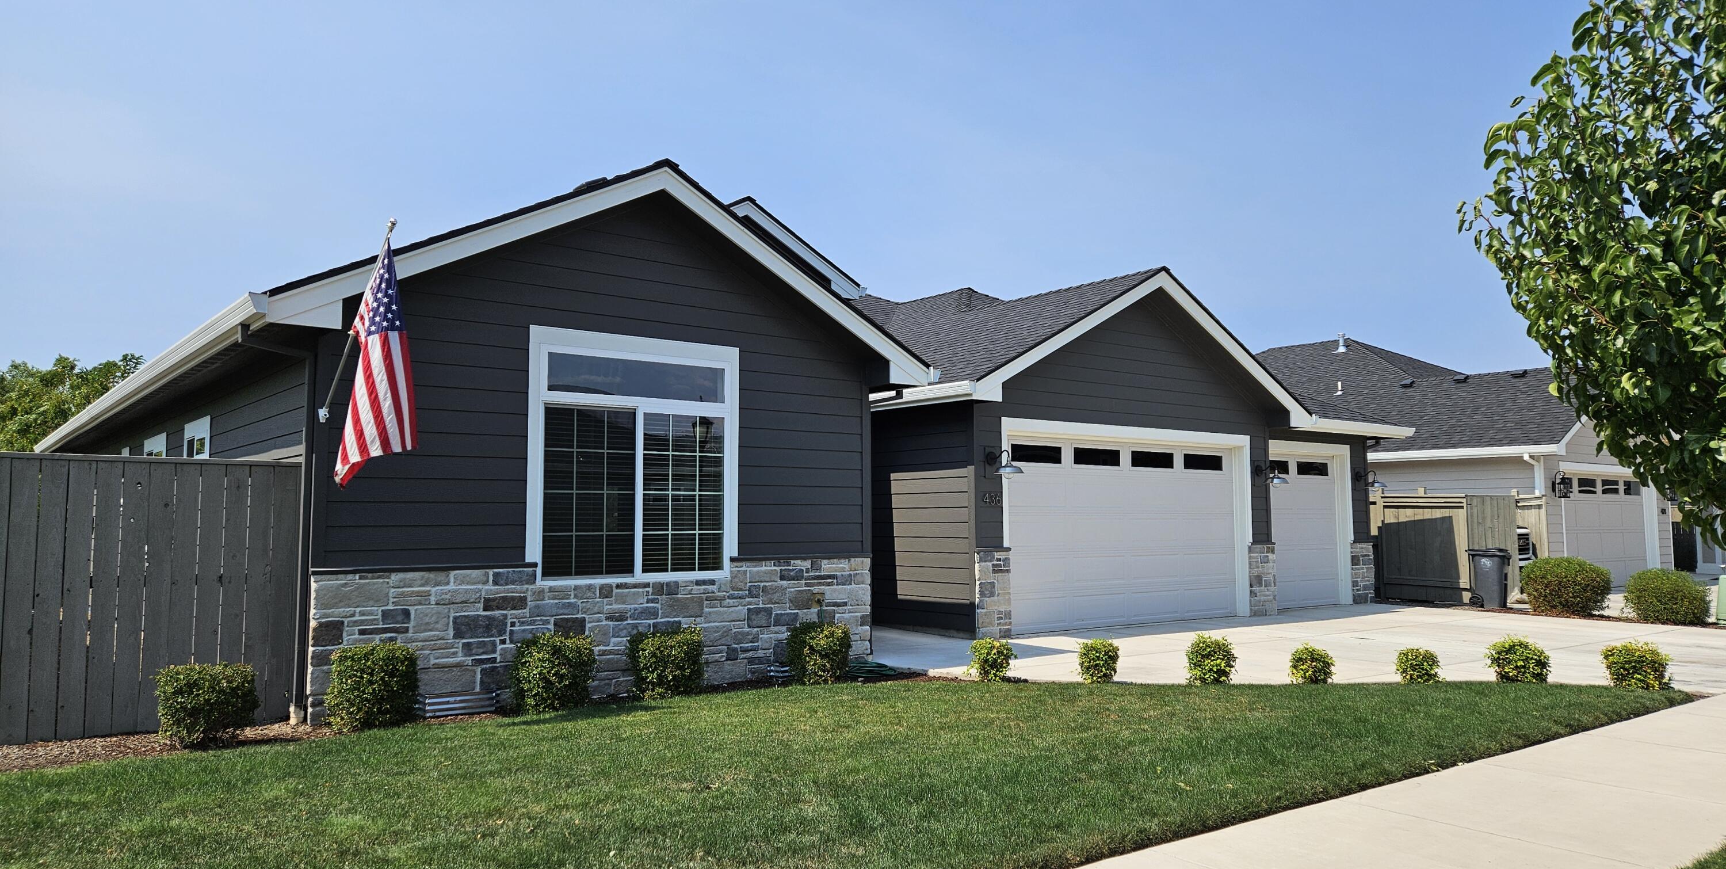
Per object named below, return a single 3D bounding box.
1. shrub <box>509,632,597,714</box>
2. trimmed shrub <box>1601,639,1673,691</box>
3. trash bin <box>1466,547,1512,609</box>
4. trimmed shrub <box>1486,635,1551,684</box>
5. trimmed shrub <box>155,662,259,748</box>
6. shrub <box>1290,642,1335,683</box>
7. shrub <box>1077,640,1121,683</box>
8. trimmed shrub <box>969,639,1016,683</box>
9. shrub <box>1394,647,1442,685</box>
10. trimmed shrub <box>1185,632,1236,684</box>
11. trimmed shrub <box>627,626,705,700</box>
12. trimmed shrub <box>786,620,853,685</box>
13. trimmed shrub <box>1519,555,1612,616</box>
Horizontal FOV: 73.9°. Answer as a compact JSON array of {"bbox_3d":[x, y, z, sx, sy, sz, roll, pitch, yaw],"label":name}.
[{"bbox_3d":[-2.346,1.799,8.678,0.561,0.579,0.561,3,-5,-39],"label":"shrub"},{"bbox_3d":[6.591,1.953,9.792,0.580,0.440,0.550,3,-6,-39],"label":"trimmed shrub"},{"bbox_3d":[10.240,2.348,18.750,0.520,1.000,0.600,4,-6,-44],"label":"trash bin"},{"bbox_3d":[5.747,1.969,10.077,0.540,0.440,0.520,3,-6,-39],"label":"trimmed shrub"},{"bbox_3d":[-4.242,1.741,7.420,0.558,0.504,0.558,3,-5,-39],"label":"trimmed shrub"},{"bbox_3d":[3.993,2.053,10.214,0.344,0.381,0.344,3,-5,-39],"label":"shrub"},{"bbox_3d":[2.090,2.023,10.186,0.335,0.405,0.335,0,-4,0],"label":"shrub"},{"bbox_3d":[1.140,1.988,10.180,0.410,0.400,0.400,0,-4,0],"label":"trimmed shrub"},{"bbox_3d":[4.857,2.004,10.030,0.410,0.350,0.400,3,-6,-39],"label":"shrub"},{"bbox_3d":[3.086,1.997,10.175,0.380,0.475,0.380,3,-5,-39],"label":"trimmed shrub"},{"bbox_3d":[-1.658,1.870,9.660,0.600,0.600,0.580,0,-4,0],"label":"trimmed shrub"},{"bbox_3d":[-0.381,1.925,10.123,0.493,0.555,0.493,3,-5,-39],"label":"trimmed shrub"},{"bbox_3d":[10.764,2.279,17.611,1.380,0.930,1.300,3,-6,-39],"label":"trimmed shrub"}]

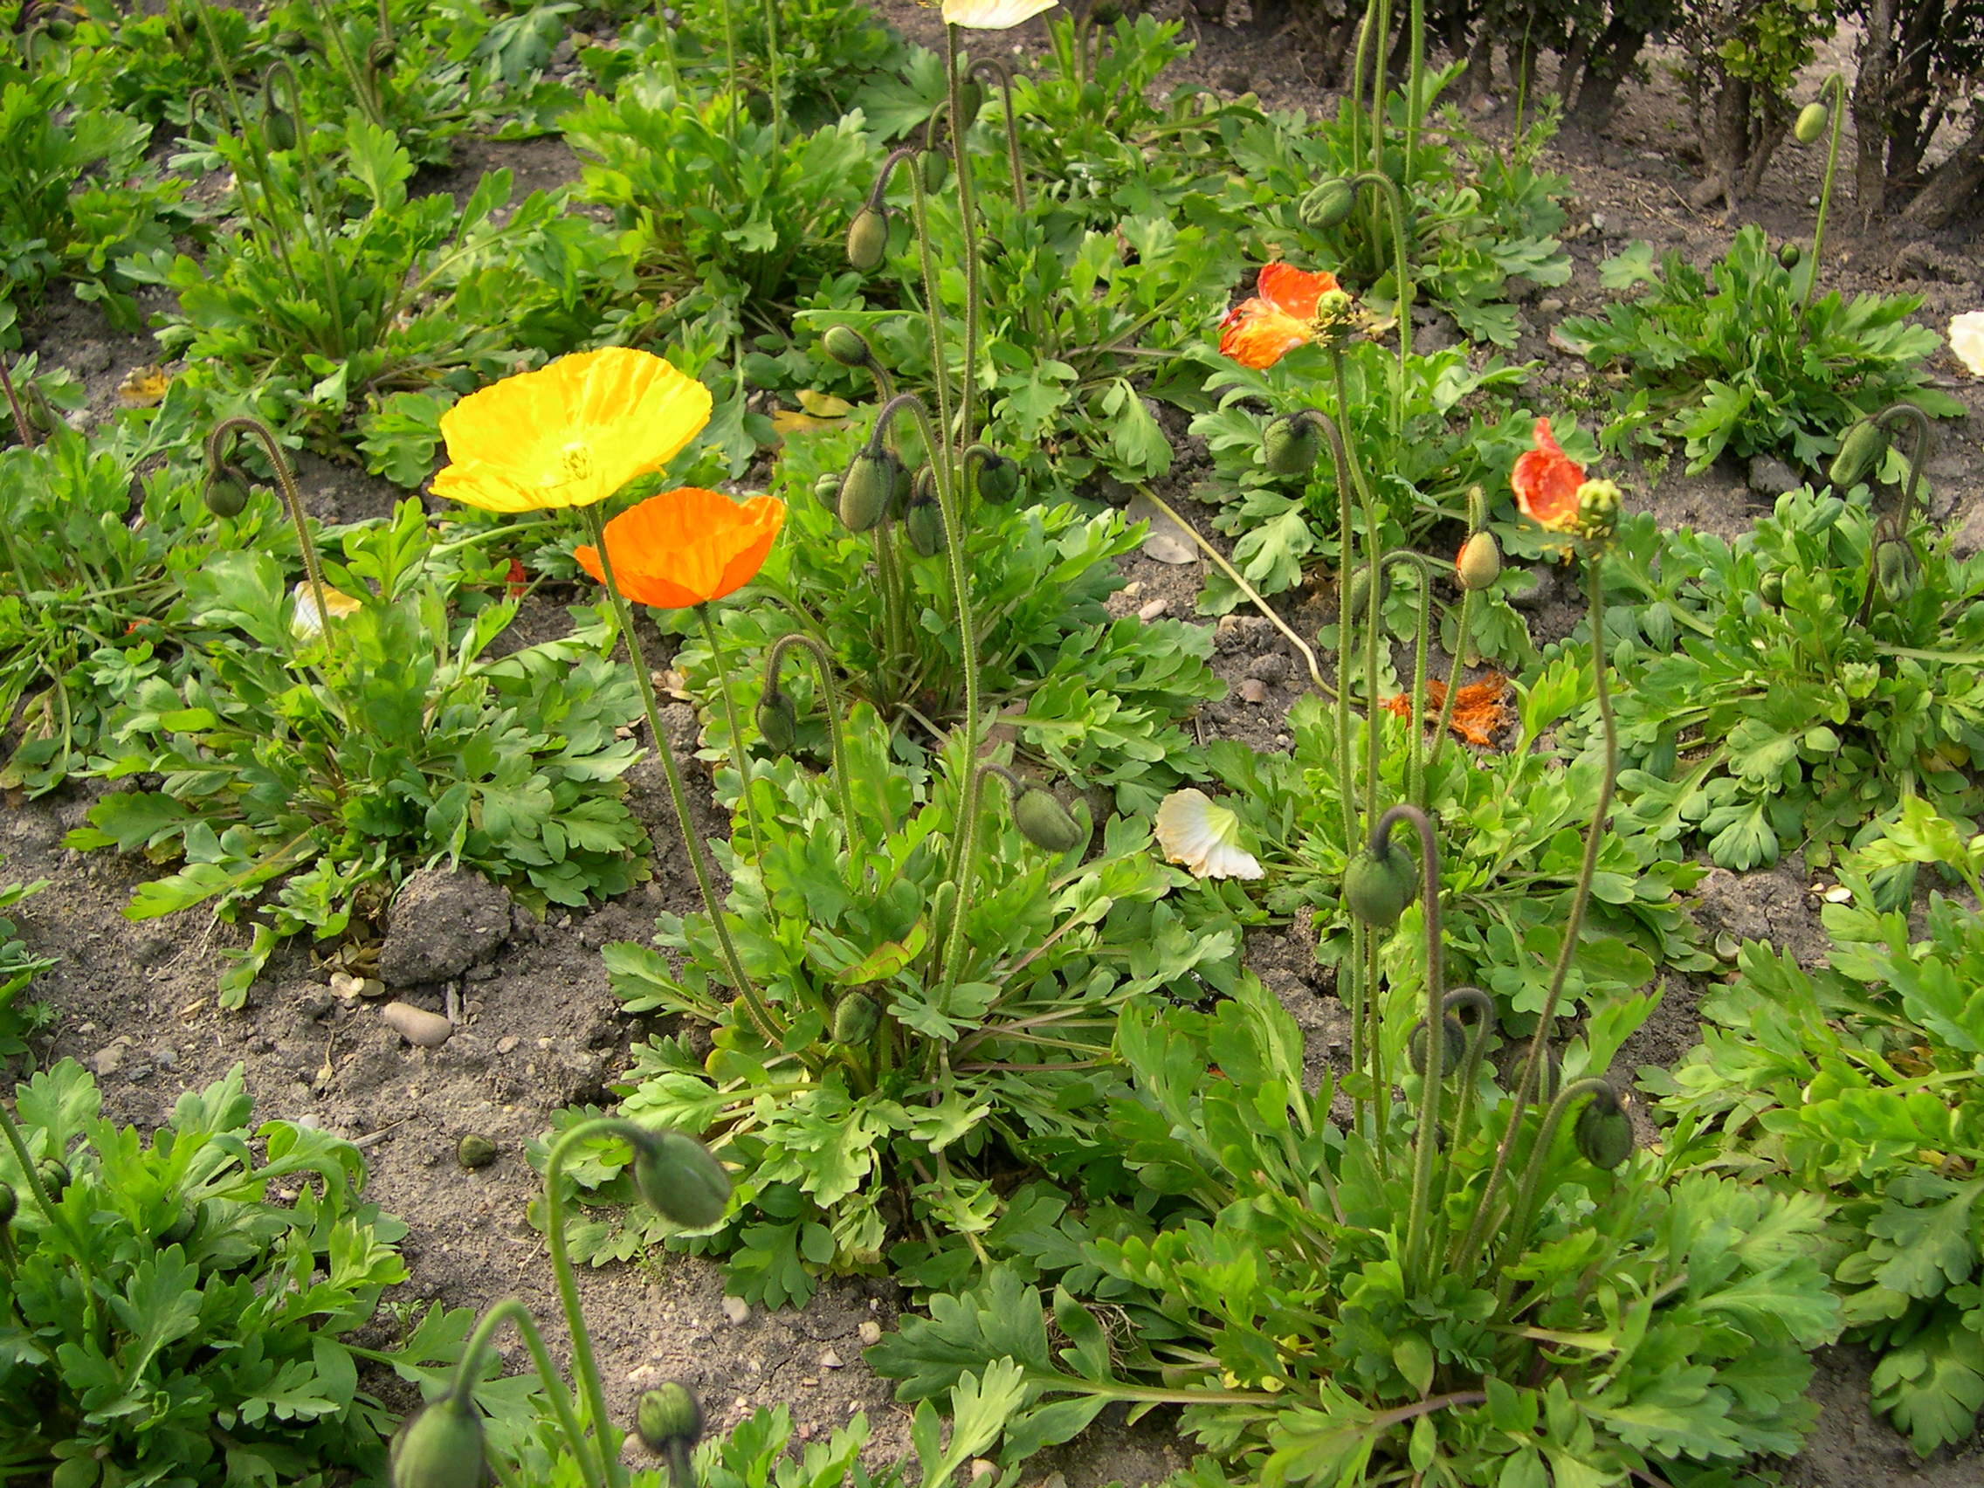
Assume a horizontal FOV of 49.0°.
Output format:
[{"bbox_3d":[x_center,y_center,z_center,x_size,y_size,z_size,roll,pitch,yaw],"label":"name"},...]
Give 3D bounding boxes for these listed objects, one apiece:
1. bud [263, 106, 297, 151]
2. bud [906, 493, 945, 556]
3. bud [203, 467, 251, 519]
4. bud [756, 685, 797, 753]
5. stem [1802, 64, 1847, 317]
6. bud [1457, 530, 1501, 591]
[{"bbox_3d":[-0.451,-0.391,1.383,0.020,0.028,0.020,0,32,0],"label":"bud"},{"bbox_3d":[-0.030,-0.100,0.991,0.018,0.028,0.018,0,32,0],"label":"bud"},{"bbox_3d":[-0.347,-0.114,0.989,0.020,0.024,0.020,0,32,0],"label":"bud"},{"bbox_3d":[-0.096,-0.011,0.969,0.017,0.030,0.017,0,32,0],"label":"bud"},{"bbox_3d":[0.546,-0.358,1.436,0.024,0.169,0.012,-5,32,3],"label":"stem"},{"bbox_3d":[0.234,-0.088,1.045,0.021,0.030,0.021,0,32,0],"label":"bud"}]

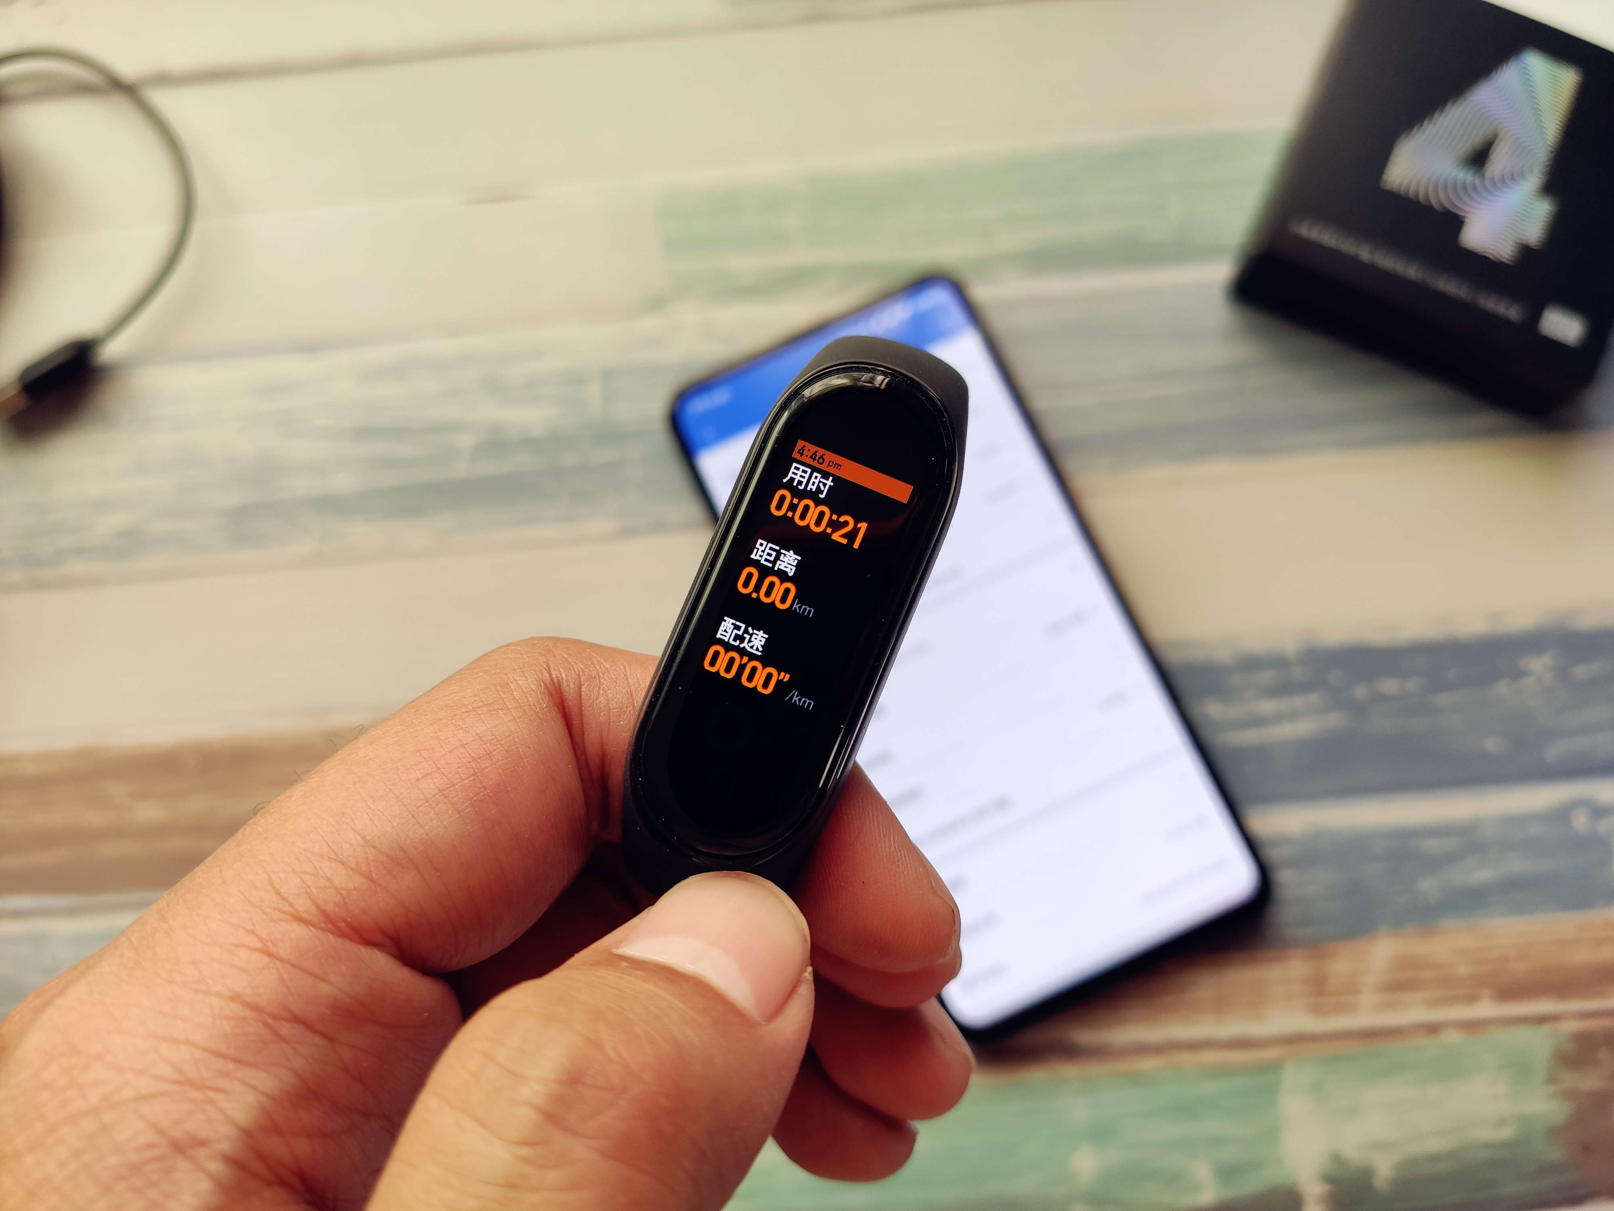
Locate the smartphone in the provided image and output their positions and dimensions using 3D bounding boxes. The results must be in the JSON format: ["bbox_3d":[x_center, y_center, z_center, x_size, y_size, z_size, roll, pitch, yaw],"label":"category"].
[{"bbox_3d":[0.033,0.008,0.271,0.074,0.009,0.158,-25,79,1],"label":"smartphone"}]

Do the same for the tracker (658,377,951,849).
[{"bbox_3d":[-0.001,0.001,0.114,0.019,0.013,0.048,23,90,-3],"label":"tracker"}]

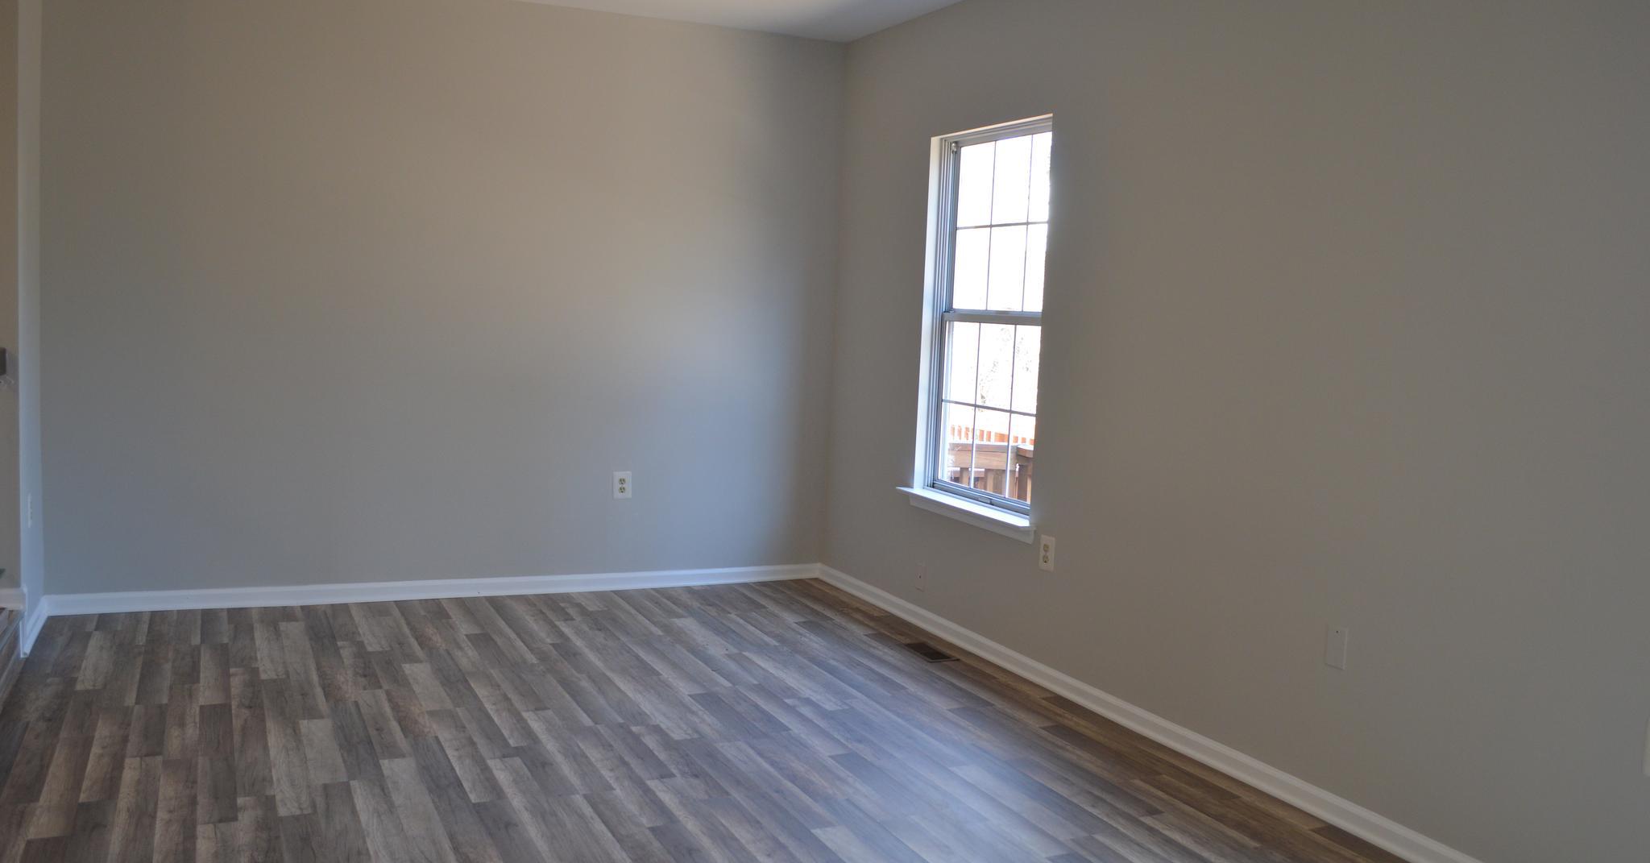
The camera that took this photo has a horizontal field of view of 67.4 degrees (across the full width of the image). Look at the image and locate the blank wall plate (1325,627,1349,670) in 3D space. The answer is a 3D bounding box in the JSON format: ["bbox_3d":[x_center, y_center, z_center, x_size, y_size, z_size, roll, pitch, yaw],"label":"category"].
[{"bbox_3d":[1.284,0.543,3.107,0.007,0.108,0.067,0,6,-26],"label":"blank wall plate"}]

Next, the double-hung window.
[{"bbox_3d":[0.619,-0.419,4.595,0.120,1.390,0.800,0,6,-26],"label":"double-hung window"}]

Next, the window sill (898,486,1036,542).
[{"bbox_3d":[0.539,0.311,4.601,0.120,0.070,0.950,0,6,-26],"label":"window sill"}]

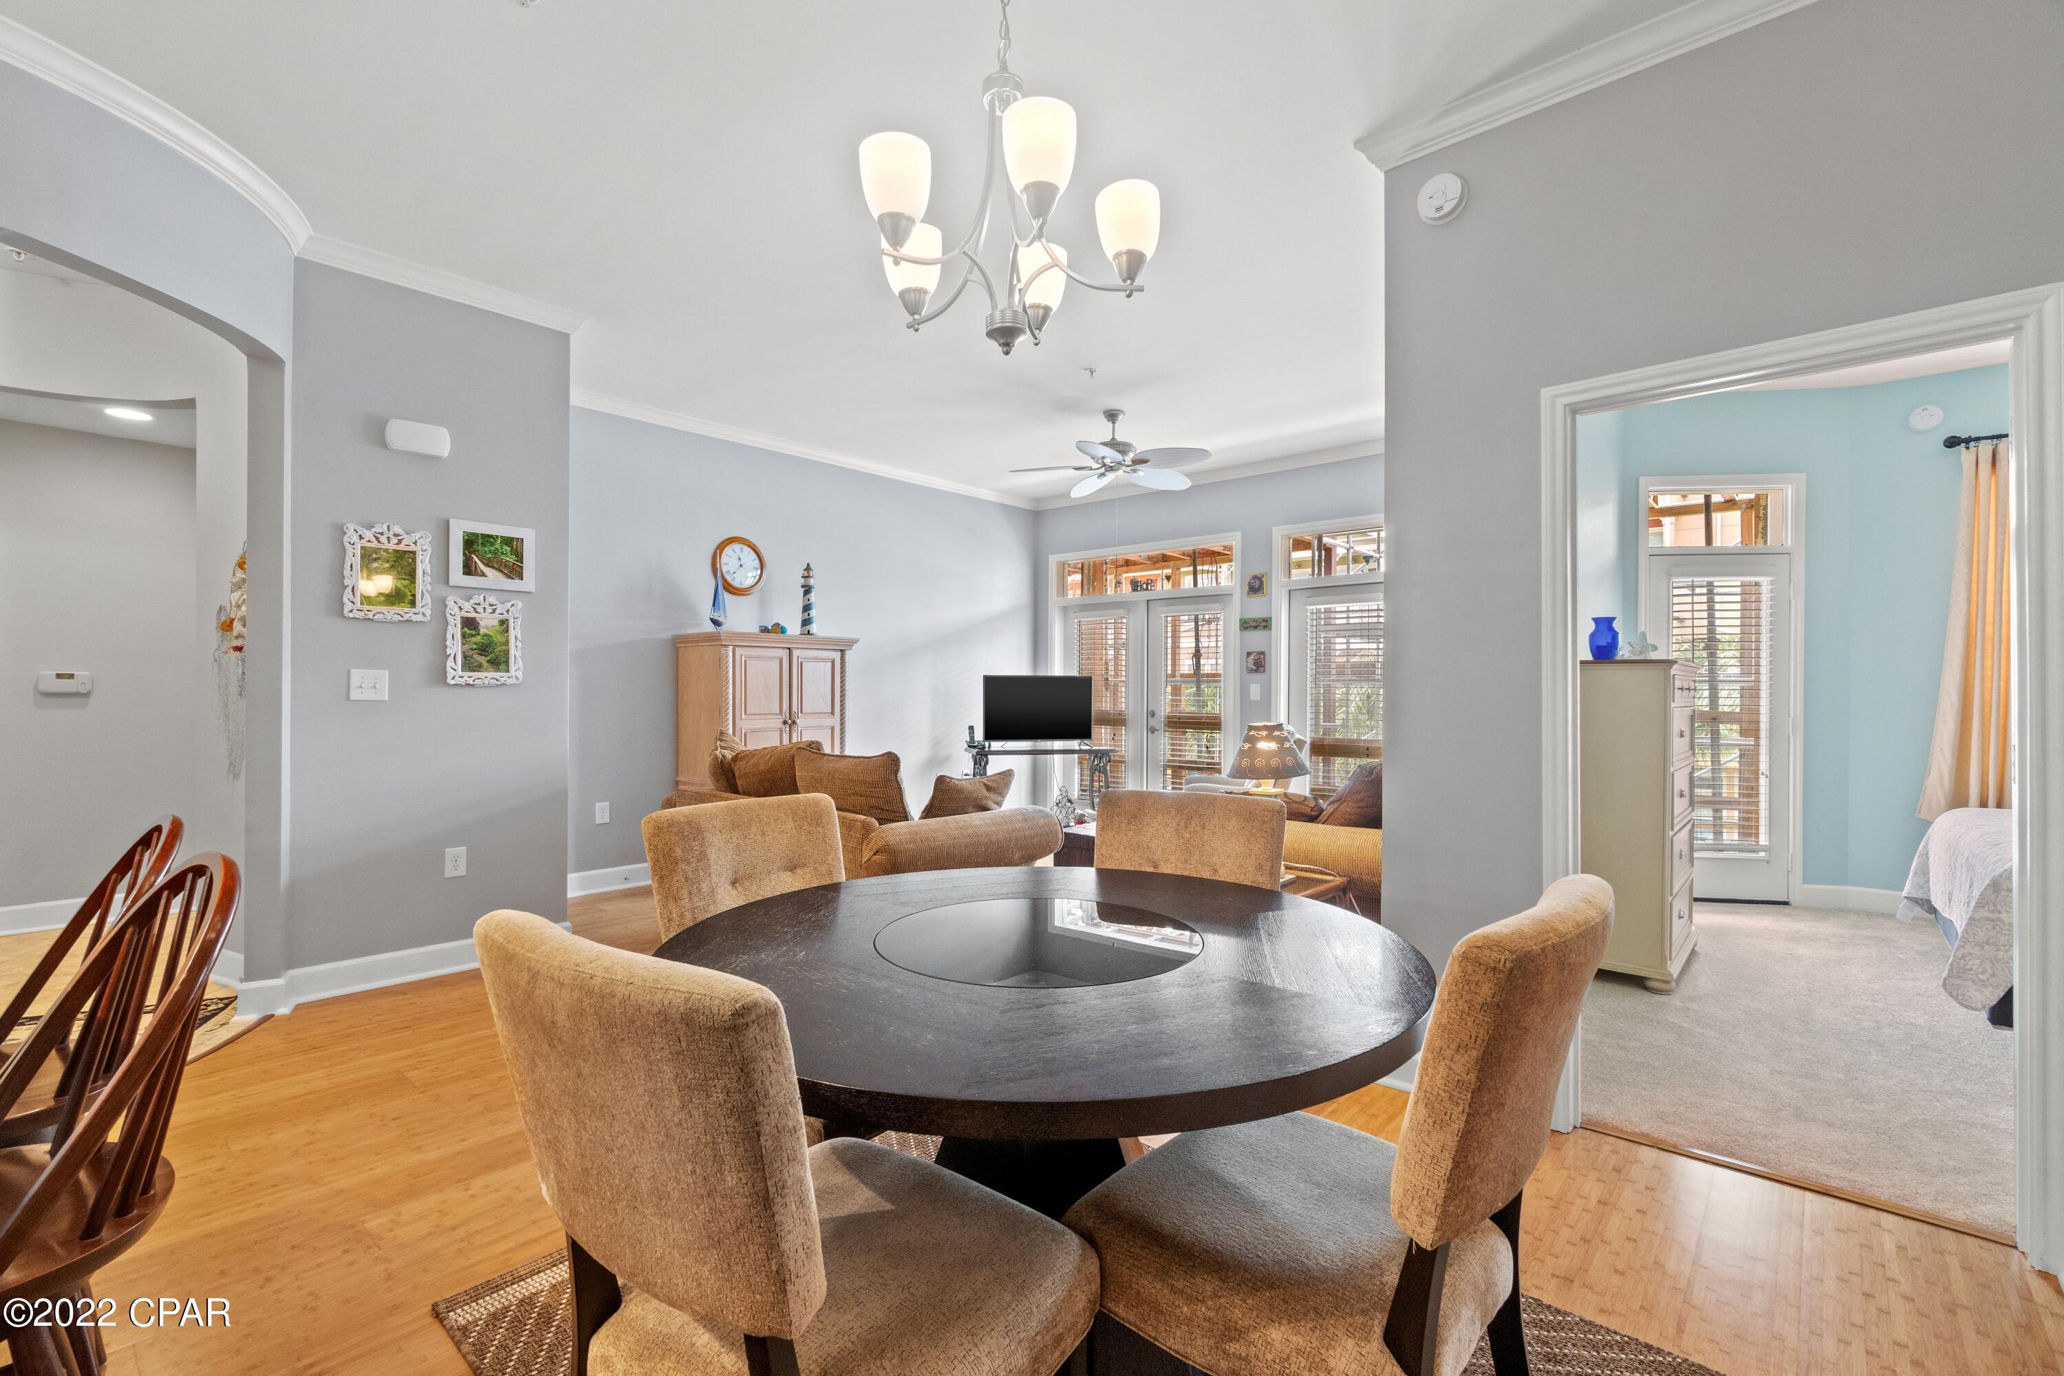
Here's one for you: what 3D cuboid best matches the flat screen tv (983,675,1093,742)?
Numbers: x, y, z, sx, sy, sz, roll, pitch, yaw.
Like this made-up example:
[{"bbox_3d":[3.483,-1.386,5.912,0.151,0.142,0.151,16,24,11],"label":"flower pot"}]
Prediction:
[{"bbox_3d":[0.056,0.174,7.250,0.910,0.550,0.080,0,0,-6],"label":"flat screen tv"}]

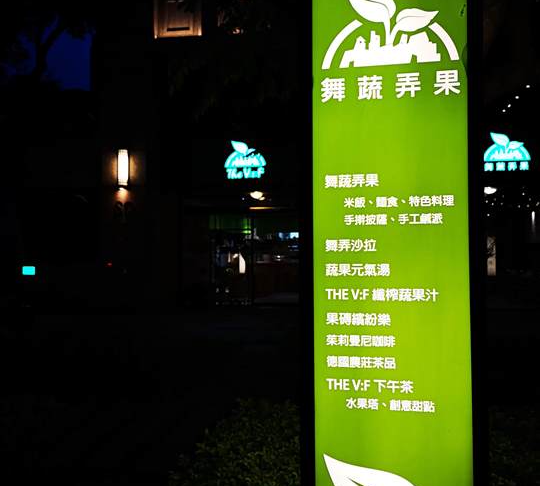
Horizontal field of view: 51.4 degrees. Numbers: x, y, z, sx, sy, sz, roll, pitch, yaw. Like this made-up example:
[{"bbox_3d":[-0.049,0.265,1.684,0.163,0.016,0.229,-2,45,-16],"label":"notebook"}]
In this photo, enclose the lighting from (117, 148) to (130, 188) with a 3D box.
[{"bbox_3d":[-4.252,-2.162,16.300,0.320,1.080,0.220,-1,-2,11],"label":"lighting"}]

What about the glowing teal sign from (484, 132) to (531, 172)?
[{"bbox_3d":[6.259,-2.411,14.800,1.150,1.020,0.120,-1,-2,10],"label":"glowing teal sign"}]

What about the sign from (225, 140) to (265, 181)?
[{"bbox_3d":[-0.711,-2.424,16.300,1.200,1.130,0.120,-1,-2,11],"label":"sign"}]

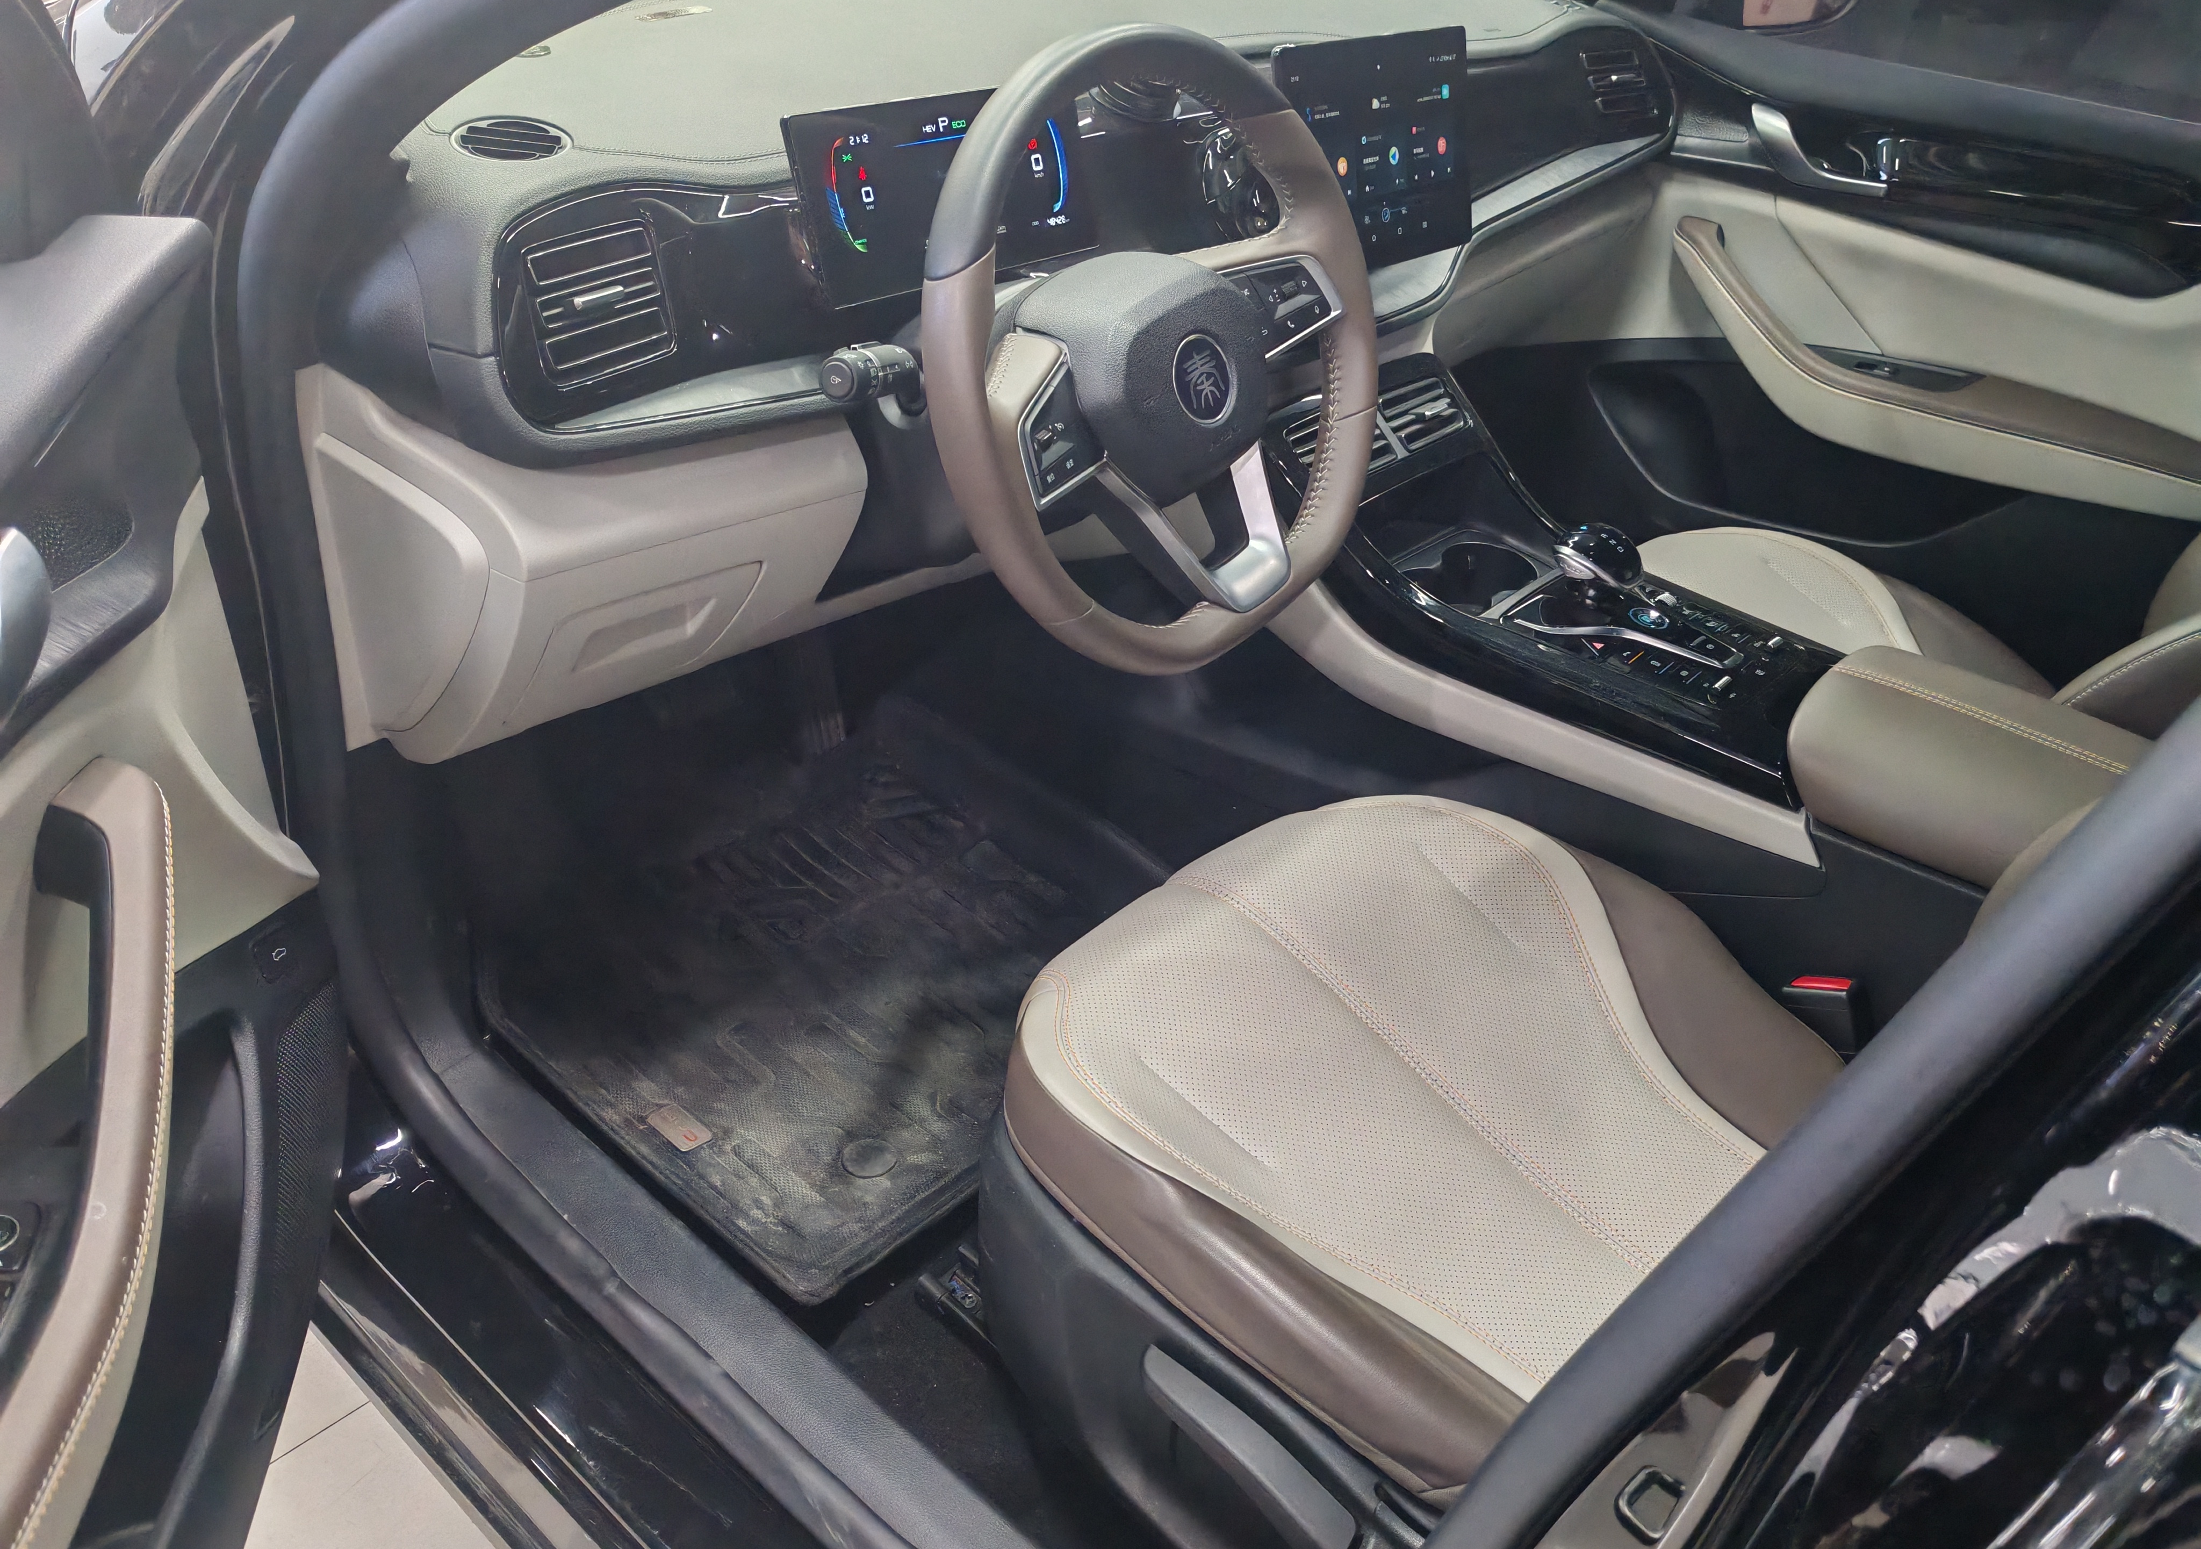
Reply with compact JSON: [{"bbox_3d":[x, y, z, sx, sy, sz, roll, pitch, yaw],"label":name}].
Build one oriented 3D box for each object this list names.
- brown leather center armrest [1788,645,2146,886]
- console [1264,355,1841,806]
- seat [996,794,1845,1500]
[{"bbox_3d":[0.621,0.004,1.159,0.285,0.087,0.210,28,39,32],"label":"brown leather center armrest"},{"bbox_3d":[0.368,-0.161,1.326,0.490,0.195,0.240,28,39,32],"label":"console"},{"bbox_3d":[0.226,0.220,1.096,0.495,0.172,0.532,28,39,32],"label":"seat"}]

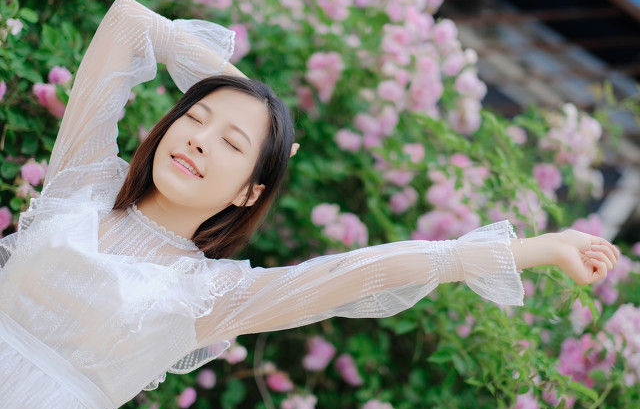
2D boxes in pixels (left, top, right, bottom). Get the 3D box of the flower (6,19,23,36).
[{"bbox_3d":[-0.491,-0.284,2.400,0.026,0.026,0.021,33,-1,0],"label":"flower"}]

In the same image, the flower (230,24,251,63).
[{"bbox_3d":[-0.165,-0.318,2.950,0.065,0.079,0.061,31,-3,-6],"label":"flower"}]

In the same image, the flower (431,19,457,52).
[{"bbox_3d":[0.238,-0.326,2.880,0.052,0.056,0.050,33,-1,10],"label":"flower"}]

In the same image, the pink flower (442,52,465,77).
[{"bbox_3d":[0.273,-0.286,3.050,0.047,0.053,0.043,31,-3,2],"label":"pink flower"}]

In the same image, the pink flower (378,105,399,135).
[{"bbox_3d":[0.140,-0.172,3.050,0.047,0.059,0.045,31,-3,1],"label":"pink flower"}]

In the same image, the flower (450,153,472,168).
[{"bbox_3d":[0.261,-0.081,2.759,0.041,0.026,0.031,32,0,-7],"label":"flower"}]

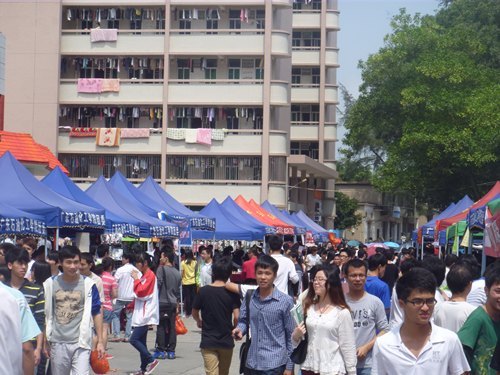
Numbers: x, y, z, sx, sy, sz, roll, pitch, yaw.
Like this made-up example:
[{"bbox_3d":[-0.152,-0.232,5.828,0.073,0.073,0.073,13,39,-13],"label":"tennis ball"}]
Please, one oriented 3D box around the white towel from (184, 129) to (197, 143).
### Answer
[{"bbox_3d":[-3.993,-3.488,107.000,0.850,0.960,0.220,1,-2,9],"label":"white towel"}]

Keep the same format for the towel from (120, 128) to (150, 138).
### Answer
[{"bbox_3d":[-7.726,-3.640,107.500,1.920,0.680,0.220,1,-2,9],"label":"towel"}]

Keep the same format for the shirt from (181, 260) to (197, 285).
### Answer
[{"bbox_3d":[-1.441,2.019,37.600,0.390,0.600,0.270,1,-2,0],"label":"shirt"}]

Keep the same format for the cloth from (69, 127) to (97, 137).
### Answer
[{"bbox_3d":[-11.369,-3.759,108.492,1.953,0.635,0.200,1,-2,7],"label":"cloth"}]

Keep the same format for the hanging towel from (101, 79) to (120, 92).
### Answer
[{"bbox_3d":[-9.486,-6.960,108.361,1.307,0.907,0.200,1,-2,7],"label":"hanging towel"}]

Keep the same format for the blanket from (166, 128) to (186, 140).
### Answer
[{"bbox_3d":[-4.978,-3.602,107.683,1.340,0.793,0.200,1,-2,7],"label":"blanket"}]

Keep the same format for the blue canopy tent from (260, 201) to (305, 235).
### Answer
[{"bbox_3d":[0.637,2.312,66.961,3.000,3.350,3.000,1,-2,9],"label":"blue canopy tent"}]

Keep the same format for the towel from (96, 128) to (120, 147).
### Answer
[{"bbox_3d":[-9.587,-3.392,107.800,1.620,1.220,0.220,1,-2,9],"label":"towel"}]

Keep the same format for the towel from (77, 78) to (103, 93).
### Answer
[{"bbox_3d":[-10.937,-6.944,108.543,1.688,0.963,0.200,1,-2,7],"label":"towel"}]

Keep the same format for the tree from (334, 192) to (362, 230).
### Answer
[{"bbox_3d":[8.364,3.666,148.044,4.300,6.400,4.300,1,-2,9],"label":"tree"}]

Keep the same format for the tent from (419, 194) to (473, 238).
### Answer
[{"bbox_3d":[6.688,1.916,48.994,3.000,3.350,3.000,1,-2,7],"label":"tent"}]

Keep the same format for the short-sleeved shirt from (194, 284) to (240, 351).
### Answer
[{"bbox_3d":[-0.347,1.366,16.700,0.500,0.680,0.290,1,-2,6],"label":"short-sleeved shirt"}]

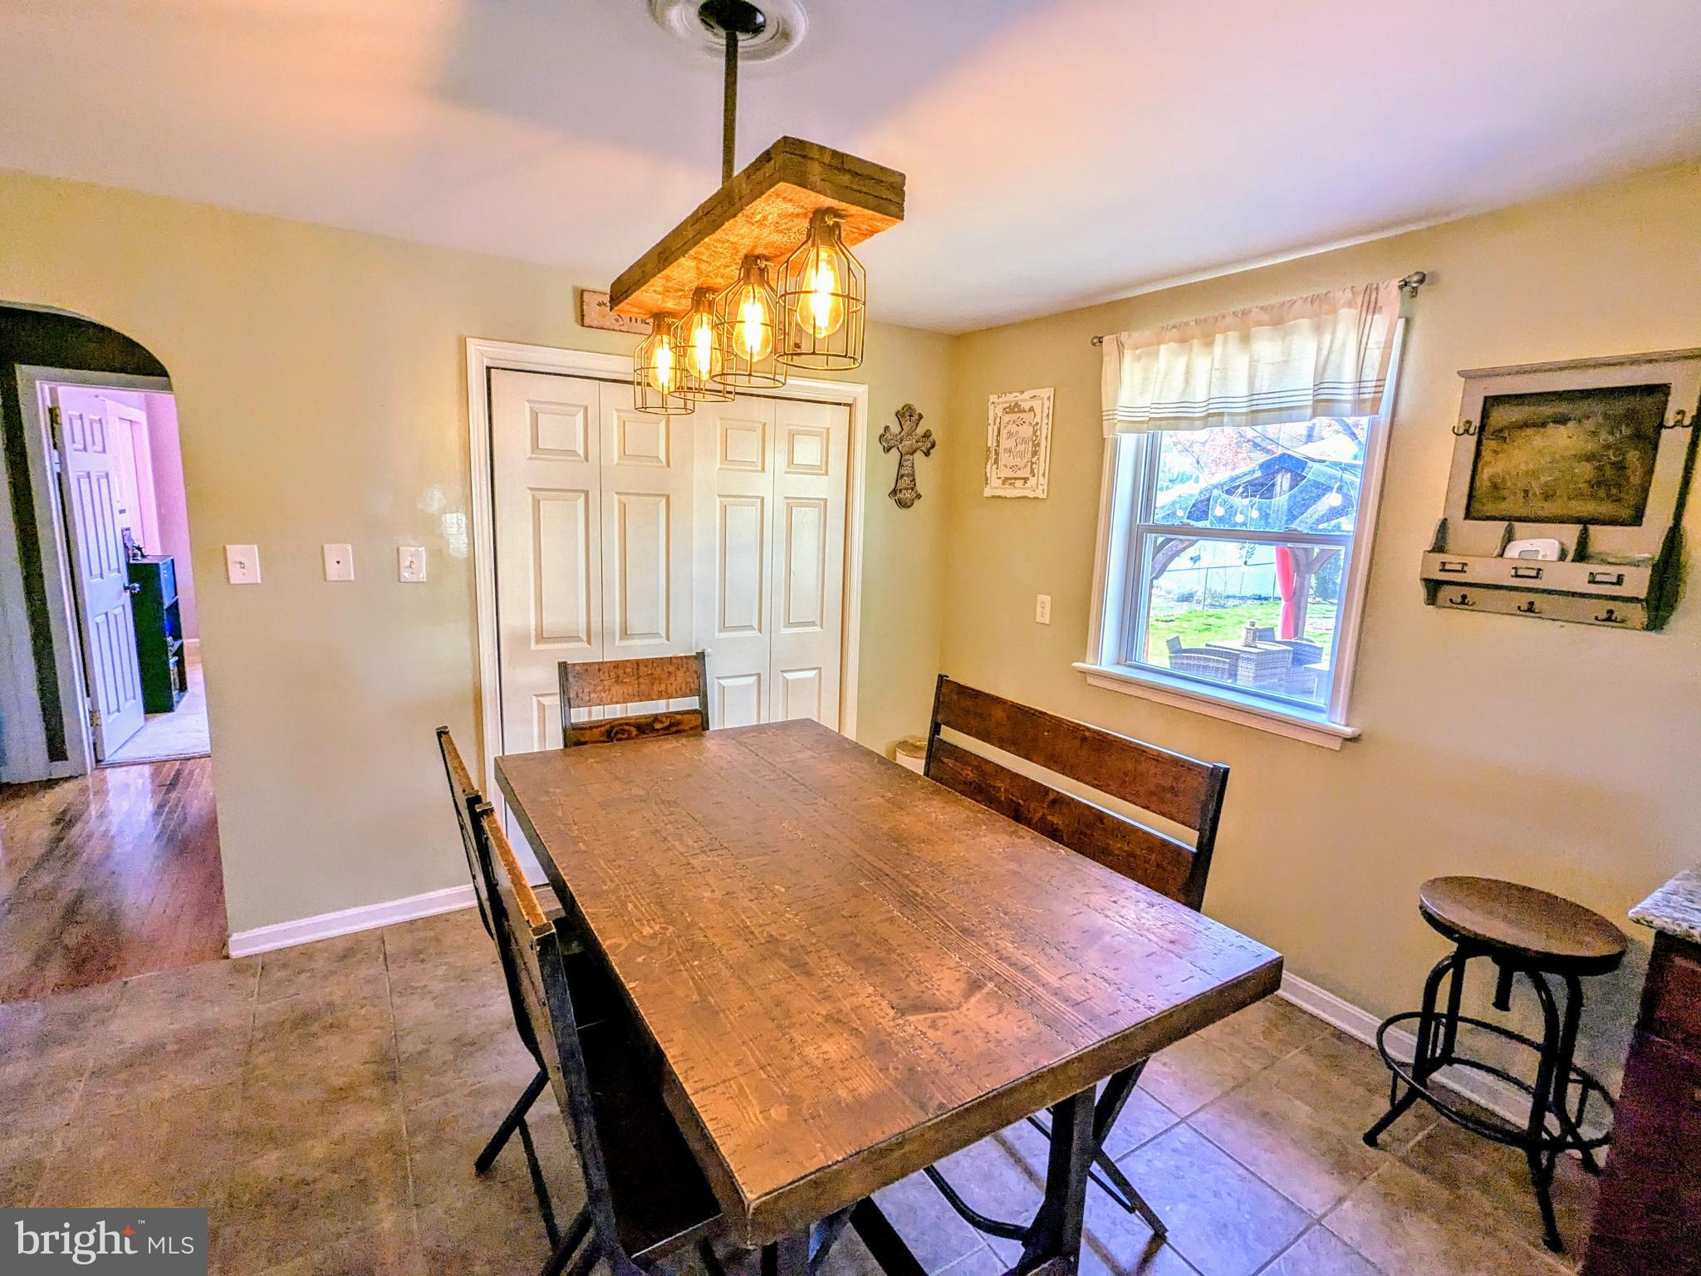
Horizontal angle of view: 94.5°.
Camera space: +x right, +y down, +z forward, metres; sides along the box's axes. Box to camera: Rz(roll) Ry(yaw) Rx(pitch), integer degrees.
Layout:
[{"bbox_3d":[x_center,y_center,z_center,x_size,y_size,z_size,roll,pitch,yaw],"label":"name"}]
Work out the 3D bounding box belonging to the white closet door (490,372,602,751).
[{"bbox_3d":[-1.188,0.007,3.148,0.395,2.024,0.035,-4,12,-32],"label":"white closet door"}]

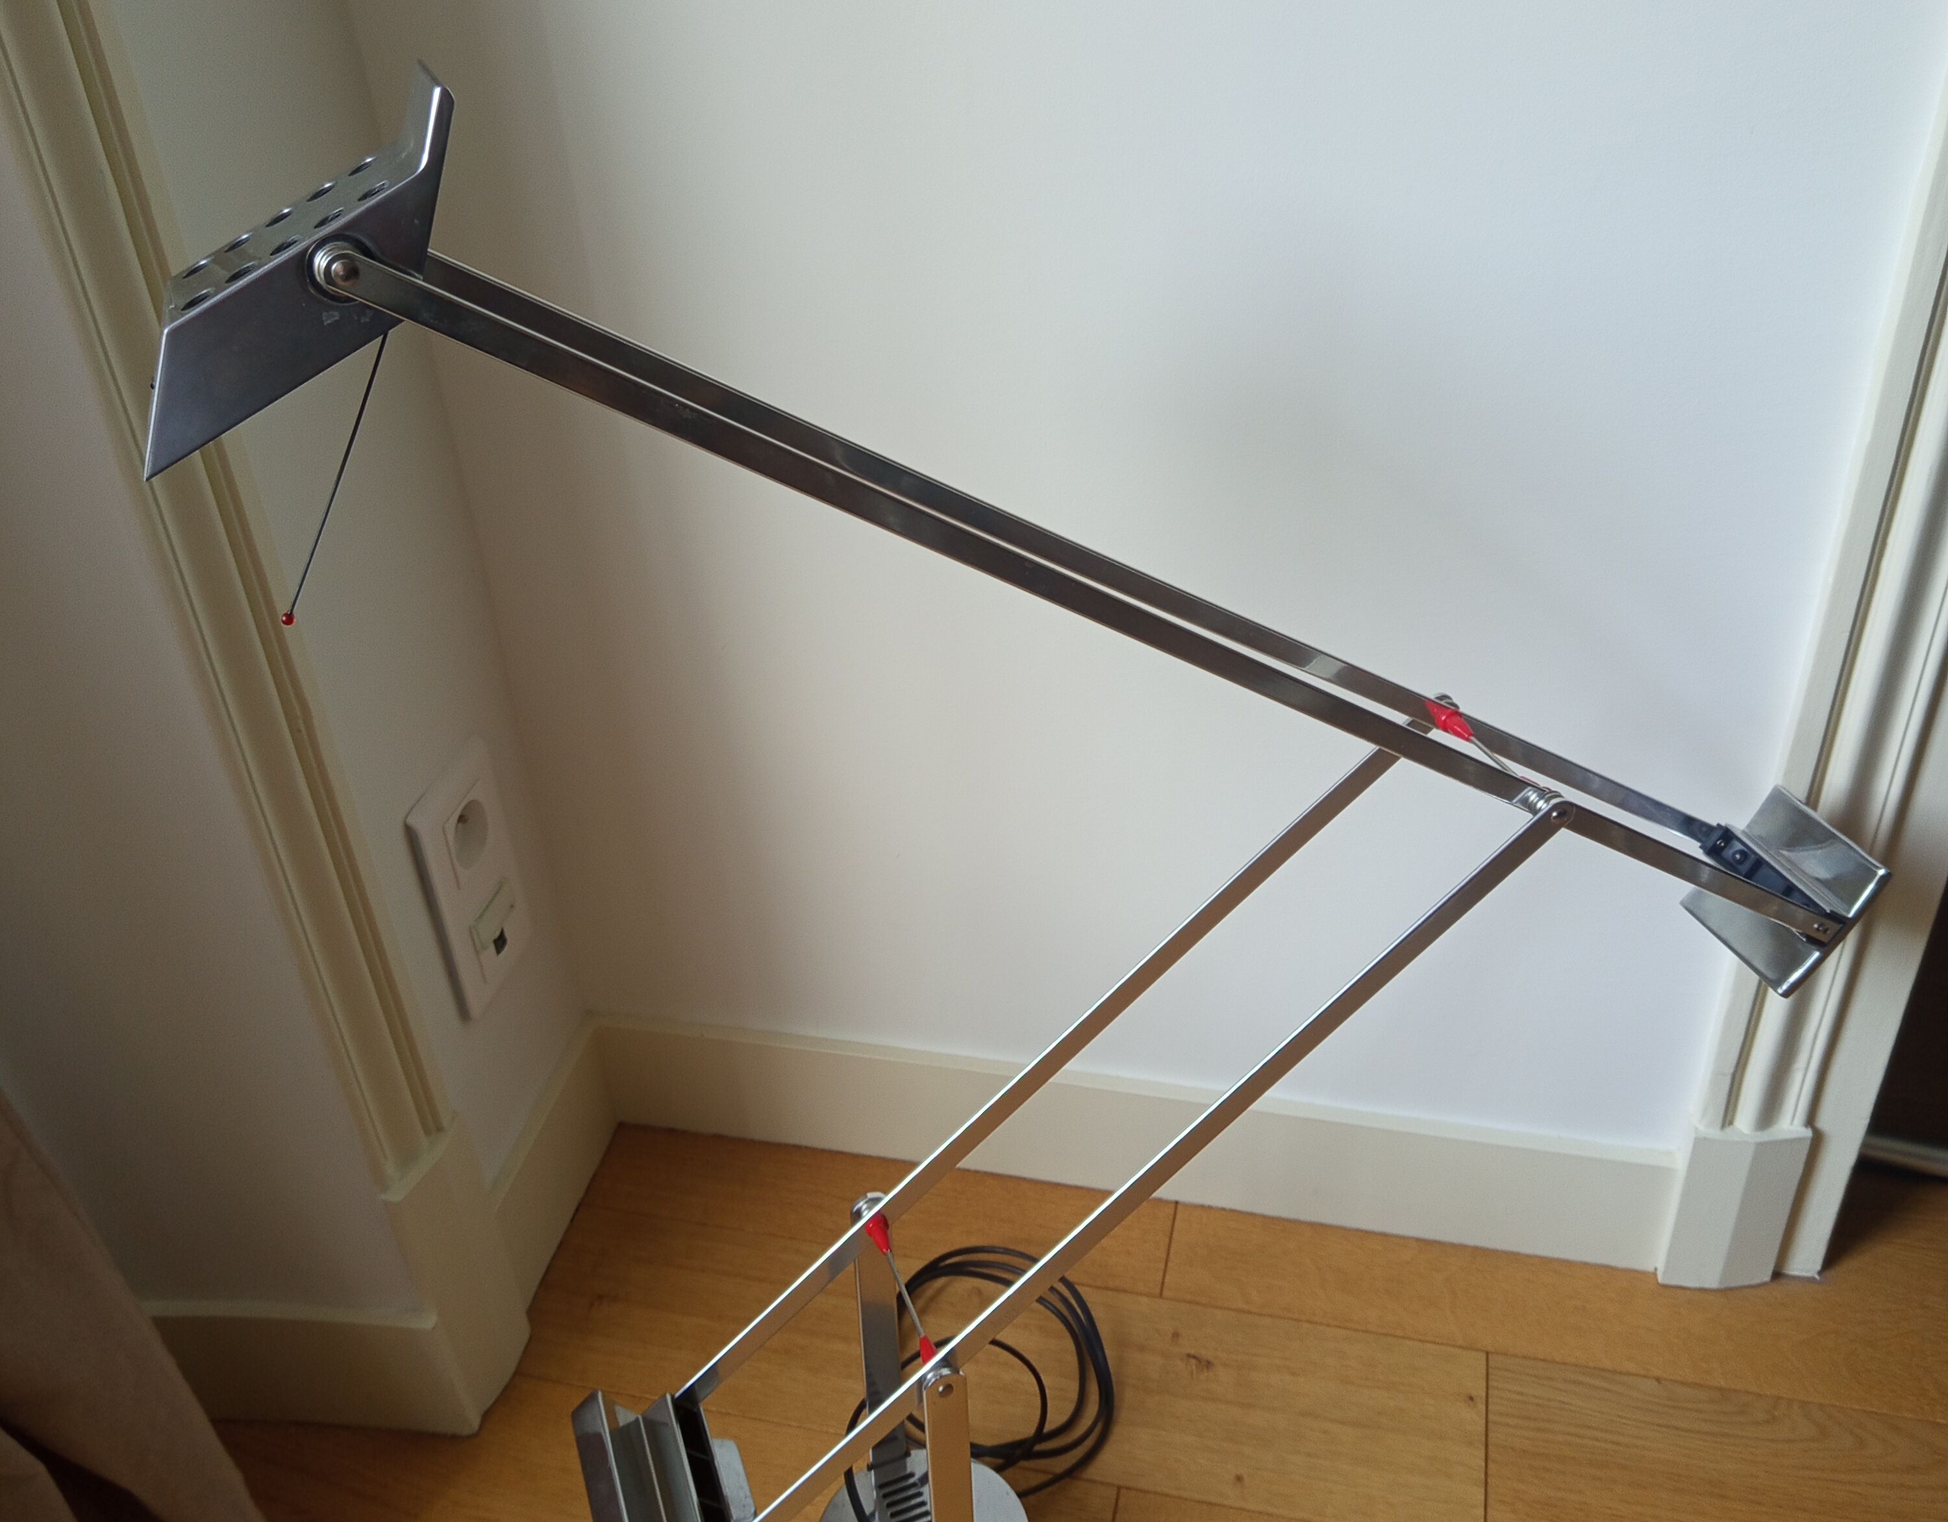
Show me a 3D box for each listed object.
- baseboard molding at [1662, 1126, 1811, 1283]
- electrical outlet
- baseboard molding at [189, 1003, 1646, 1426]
[{"bbox_3d":[0.458,0.268,1.083,0.071,0.129,0.025,5,35,13],"label":"baseboard molding"},{"bbox_3d":[-0.293,0.074,1.058,0.011,0.152,0.082,5,35,13],"label":"electrical outlet"},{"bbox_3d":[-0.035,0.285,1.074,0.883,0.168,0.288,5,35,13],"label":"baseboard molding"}]

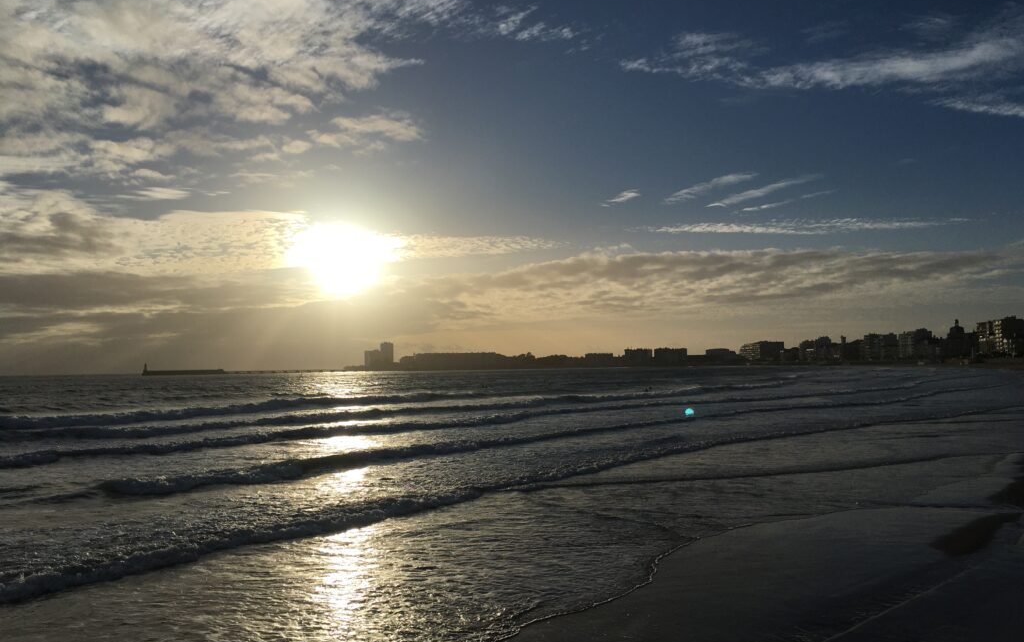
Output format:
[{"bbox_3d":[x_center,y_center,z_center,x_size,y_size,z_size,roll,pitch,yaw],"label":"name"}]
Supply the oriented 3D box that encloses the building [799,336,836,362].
[{"bbox_3d":[321.990,29.200,905.000,19.700,26.410,33.490,1,-3,-22],"label":"building"}]

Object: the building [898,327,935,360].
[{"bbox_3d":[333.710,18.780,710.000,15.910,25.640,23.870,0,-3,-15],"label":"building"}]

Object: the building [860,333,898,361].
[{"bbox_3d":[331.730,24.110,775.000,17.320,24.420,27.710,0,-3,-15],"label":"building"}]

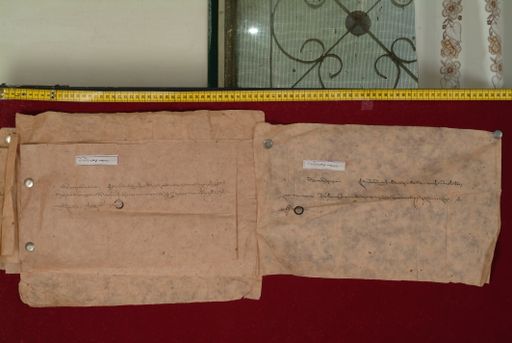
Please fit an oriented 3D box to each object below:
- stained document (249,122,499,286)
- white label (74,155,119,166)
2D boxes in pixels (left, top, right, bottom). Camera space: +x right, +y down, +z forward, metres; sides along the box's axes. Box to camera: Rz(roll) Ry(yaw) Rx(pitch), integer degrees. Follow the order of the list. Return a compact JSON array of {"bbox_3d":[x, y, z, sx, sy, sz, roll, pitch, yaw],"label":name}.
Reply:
[{"bbox_3d":[0.204,0.055,2.111,0.420,0.263,0.010,3,0,0],"label":"stained document"},{"bbox_3d":[-0.268,-0.018,2.111,0.072,0.017,0.002,0,0,0],"label":"white label"}]

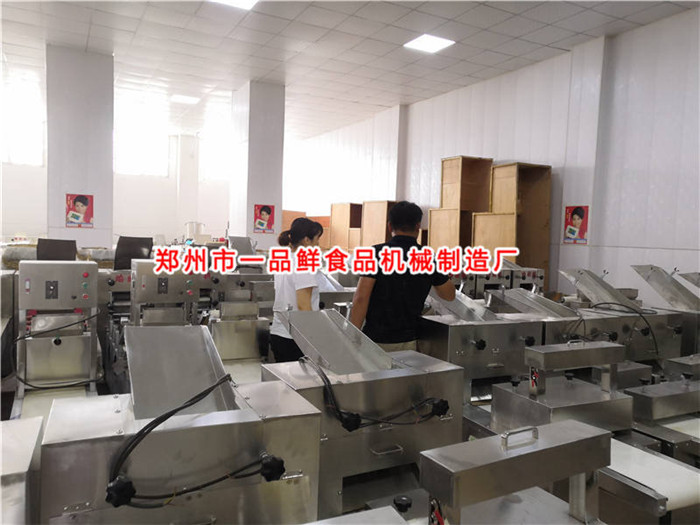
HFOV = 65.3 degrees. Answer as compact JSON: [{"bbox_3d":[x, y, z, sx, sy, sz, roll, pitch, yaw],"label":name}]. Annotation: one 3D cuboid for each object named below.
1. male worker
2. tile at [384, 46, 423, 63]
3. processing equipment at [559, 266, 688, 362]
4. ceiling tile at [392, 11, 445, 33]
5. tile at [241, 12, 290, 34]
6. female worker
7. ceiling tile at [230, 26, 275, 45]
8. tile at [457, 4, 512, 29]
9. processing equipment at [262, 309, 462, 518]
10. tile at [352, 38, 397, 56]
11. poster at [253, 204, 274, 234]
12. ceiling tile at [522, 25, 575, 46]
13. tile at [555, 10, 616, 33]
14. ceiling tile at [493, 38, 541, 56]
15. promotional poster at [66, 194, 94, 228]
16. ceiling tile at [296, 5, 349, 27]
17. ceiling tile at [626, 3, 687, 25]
[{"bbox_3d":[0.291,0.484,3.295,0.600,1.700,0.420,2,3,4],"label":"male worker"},{"bbox_3d":[0.919,-3.358,8.832,0.600,0.020,0.600,0,3,-29],"label":"tile"},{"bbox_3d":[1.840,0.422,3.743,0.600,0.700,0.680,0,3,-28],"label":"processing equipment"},{"bbox_3d":[0.944,-3.273,7.418,0.600,0.020,0.600,0,3,-28],"label":"ceiling tile"},{"bbox_3d":[-1.188,-3.364,7.682,0.600,0.020,0.600,0,3,-29],"label":"tile"},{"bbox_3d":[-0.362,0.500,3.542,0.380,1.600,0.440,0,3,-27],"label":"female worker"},{"bbox_3d":[-1.475,-3.401,8.207,0.600,0.020,0.600,0,3,-29],"label":"ceiling tile"},{"bbox_3d":[1.756,-3.233,7.176,0.600,0.020,0.600,0,3,-28],"label":"tile"},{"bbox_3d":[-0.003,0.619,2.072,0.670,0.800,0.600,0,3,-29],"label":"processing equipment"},{"bbox_3d":[0.392,-3.360,8.544,0.600,0.020,0.600,0,3,-29],"label":"tile"},{"bbox_3d":[-1.708,-0.864,10.947,0.420,0.560,0.010,0,3,-29],"label":"poster"},{"bbox_3d":[2.812,-3.226,7.746,0.600,0.020,0.600,0,3,-28],"label":"ceiling tile"},{"bbox_3d":[3.096,-3.189,7.219,0.600,0.020,0.600,0,3,-28],"label":"tile"},{"bbox_3d":[2.527,-3.263,8.273,0.600,0.020,0.600,0,3,-28],"label":"ceiling tile"},{"bbox_3d":[-4.571,-0.864,9.247,0.420,0.560,0.010,0,3,-29],"label":"promotional poster"},{"bbox_3d":[-0.374,-3.326,7.444,0.600,0.020,0.600,0,3,-29],"label":"ceiling tile"},{"bbox_3d":[3.839,-3.149,6.936,0.440,0.020,0.600,0,3,-28],"label":"ceiling tile"}]

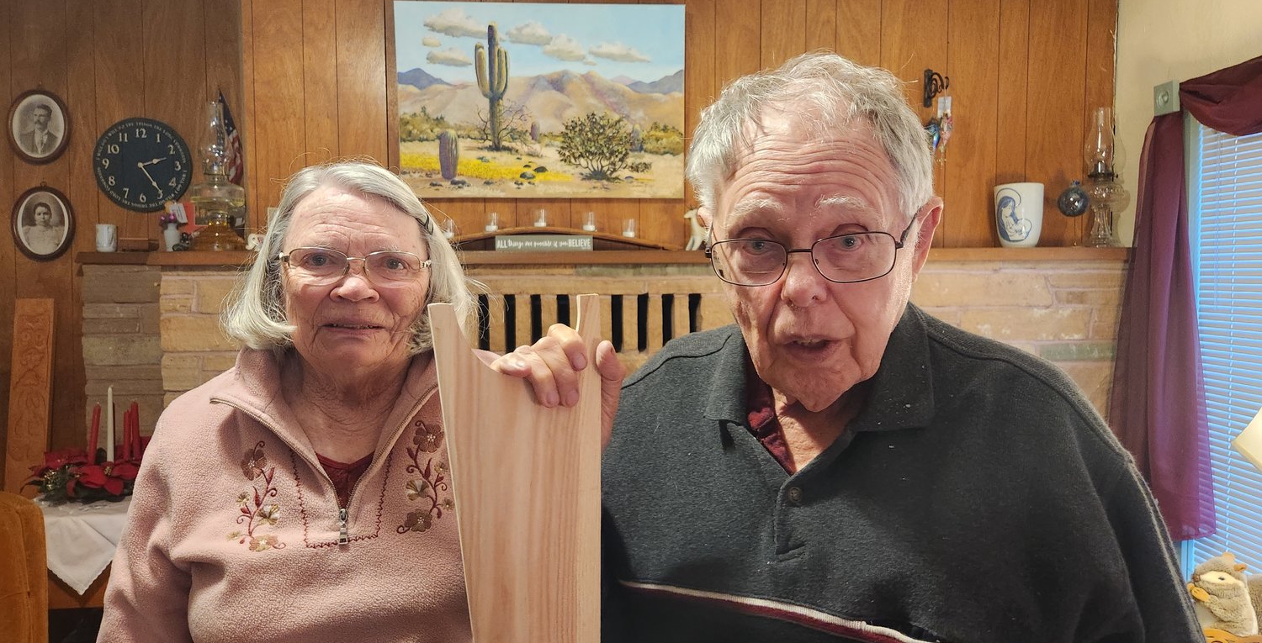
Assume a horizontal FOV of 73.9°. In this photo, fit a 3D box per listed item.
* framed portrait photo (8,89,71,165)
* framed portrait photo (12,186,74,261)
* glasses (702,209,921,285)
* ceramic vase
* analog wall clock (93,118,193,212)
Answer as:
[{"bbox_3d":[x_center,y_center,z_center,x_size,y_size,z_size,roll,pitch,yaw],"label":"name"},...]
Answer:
[{"bbox_3d":[-2.229,-0.734,3.164,0.220,0.279,0.025,-1,4,-3],"label":"framed portrait photo"},{"bbox_3d":[-2.232,-0.372,3.187,0.224,0.283,0.025,-1,4,-3],"label":"framed portrait photo"},{"bbox_3d":[0.141,-0.066,0.643,0.140,0.043,0.142,0,19,20],"label":"glasses"},{"bbox_3d":[1.275,-0.348,2.760,0.165,0.212,0.160,2,4,30],"label":"ceramic vase"},{"bbox_3d":[-1.855,-0.597,3.191,0.355,0.357,0.033,-1,4,-3],"label":"analog wall clock"}]

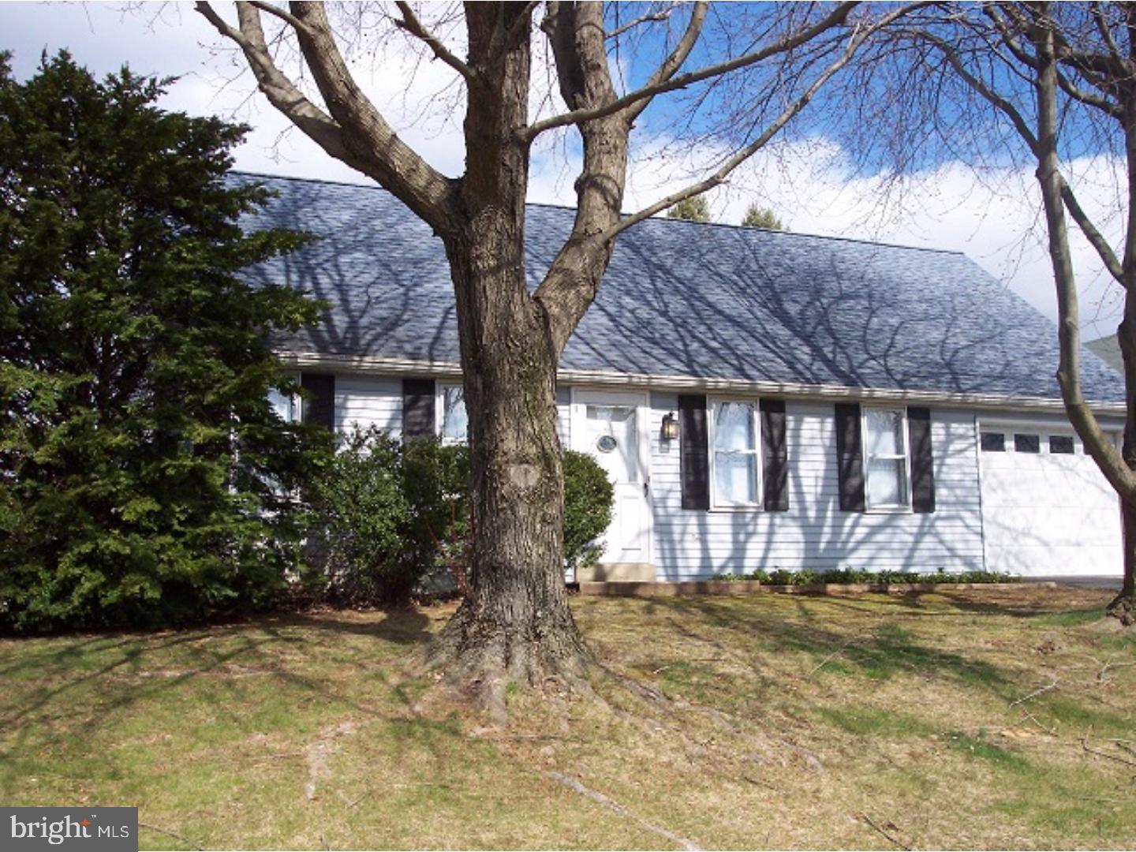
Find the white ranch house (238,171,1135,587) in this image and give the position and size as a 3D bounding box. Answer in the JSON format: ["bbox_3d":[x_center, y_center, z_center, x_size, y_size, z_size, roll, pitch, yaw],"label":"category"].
[{"bbox_3d":[0.385,-0.454,18.698,14.239,5.745,7.777,2,-9,-22],"label":"white ranch house"}]

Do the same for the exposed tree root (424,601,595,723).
[{"bbox_3d":[-0.406,1.625,8.700,1.170,0.720,1.150,-1,-8,0],"label":"exposed tree root"}]

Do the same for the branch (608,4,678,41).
[{"bbox_3d":[0.583,-3.154,9.750,0.550,0.260,0.250,-1,-8,0],"label":"branch"}]

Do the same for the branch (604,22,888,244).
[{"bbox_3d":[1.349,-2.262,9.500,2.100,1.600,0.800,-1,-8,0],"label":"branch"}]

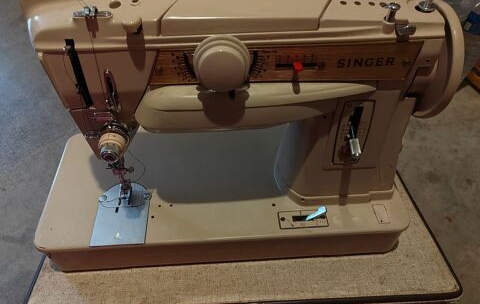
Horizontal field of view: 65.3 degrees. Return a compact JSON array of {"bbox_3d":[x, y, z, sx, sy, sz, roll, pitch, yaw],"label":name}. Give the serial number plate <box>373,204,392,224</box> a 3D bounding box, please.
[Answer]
[{"bbox_3d":[0.145,0.063,0.382,0.012,0.002,0.022,-3,47,-2],"label":"serial number plate"}]

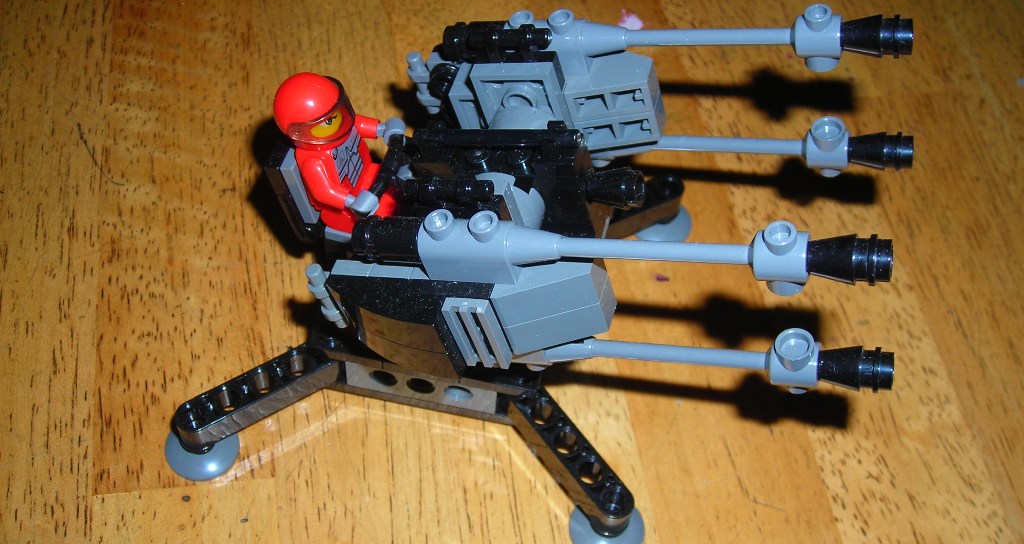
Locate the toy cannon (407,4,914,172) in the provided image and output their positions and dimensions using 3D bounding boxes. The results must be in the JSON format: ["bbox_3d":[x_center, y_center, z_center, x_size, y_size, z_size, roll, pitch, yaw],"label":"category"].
[{"bbox_3d":[0.027,-0.033,0.238,0.101,0.042,0.021,3,50,20],"label":"toy cannon"}]

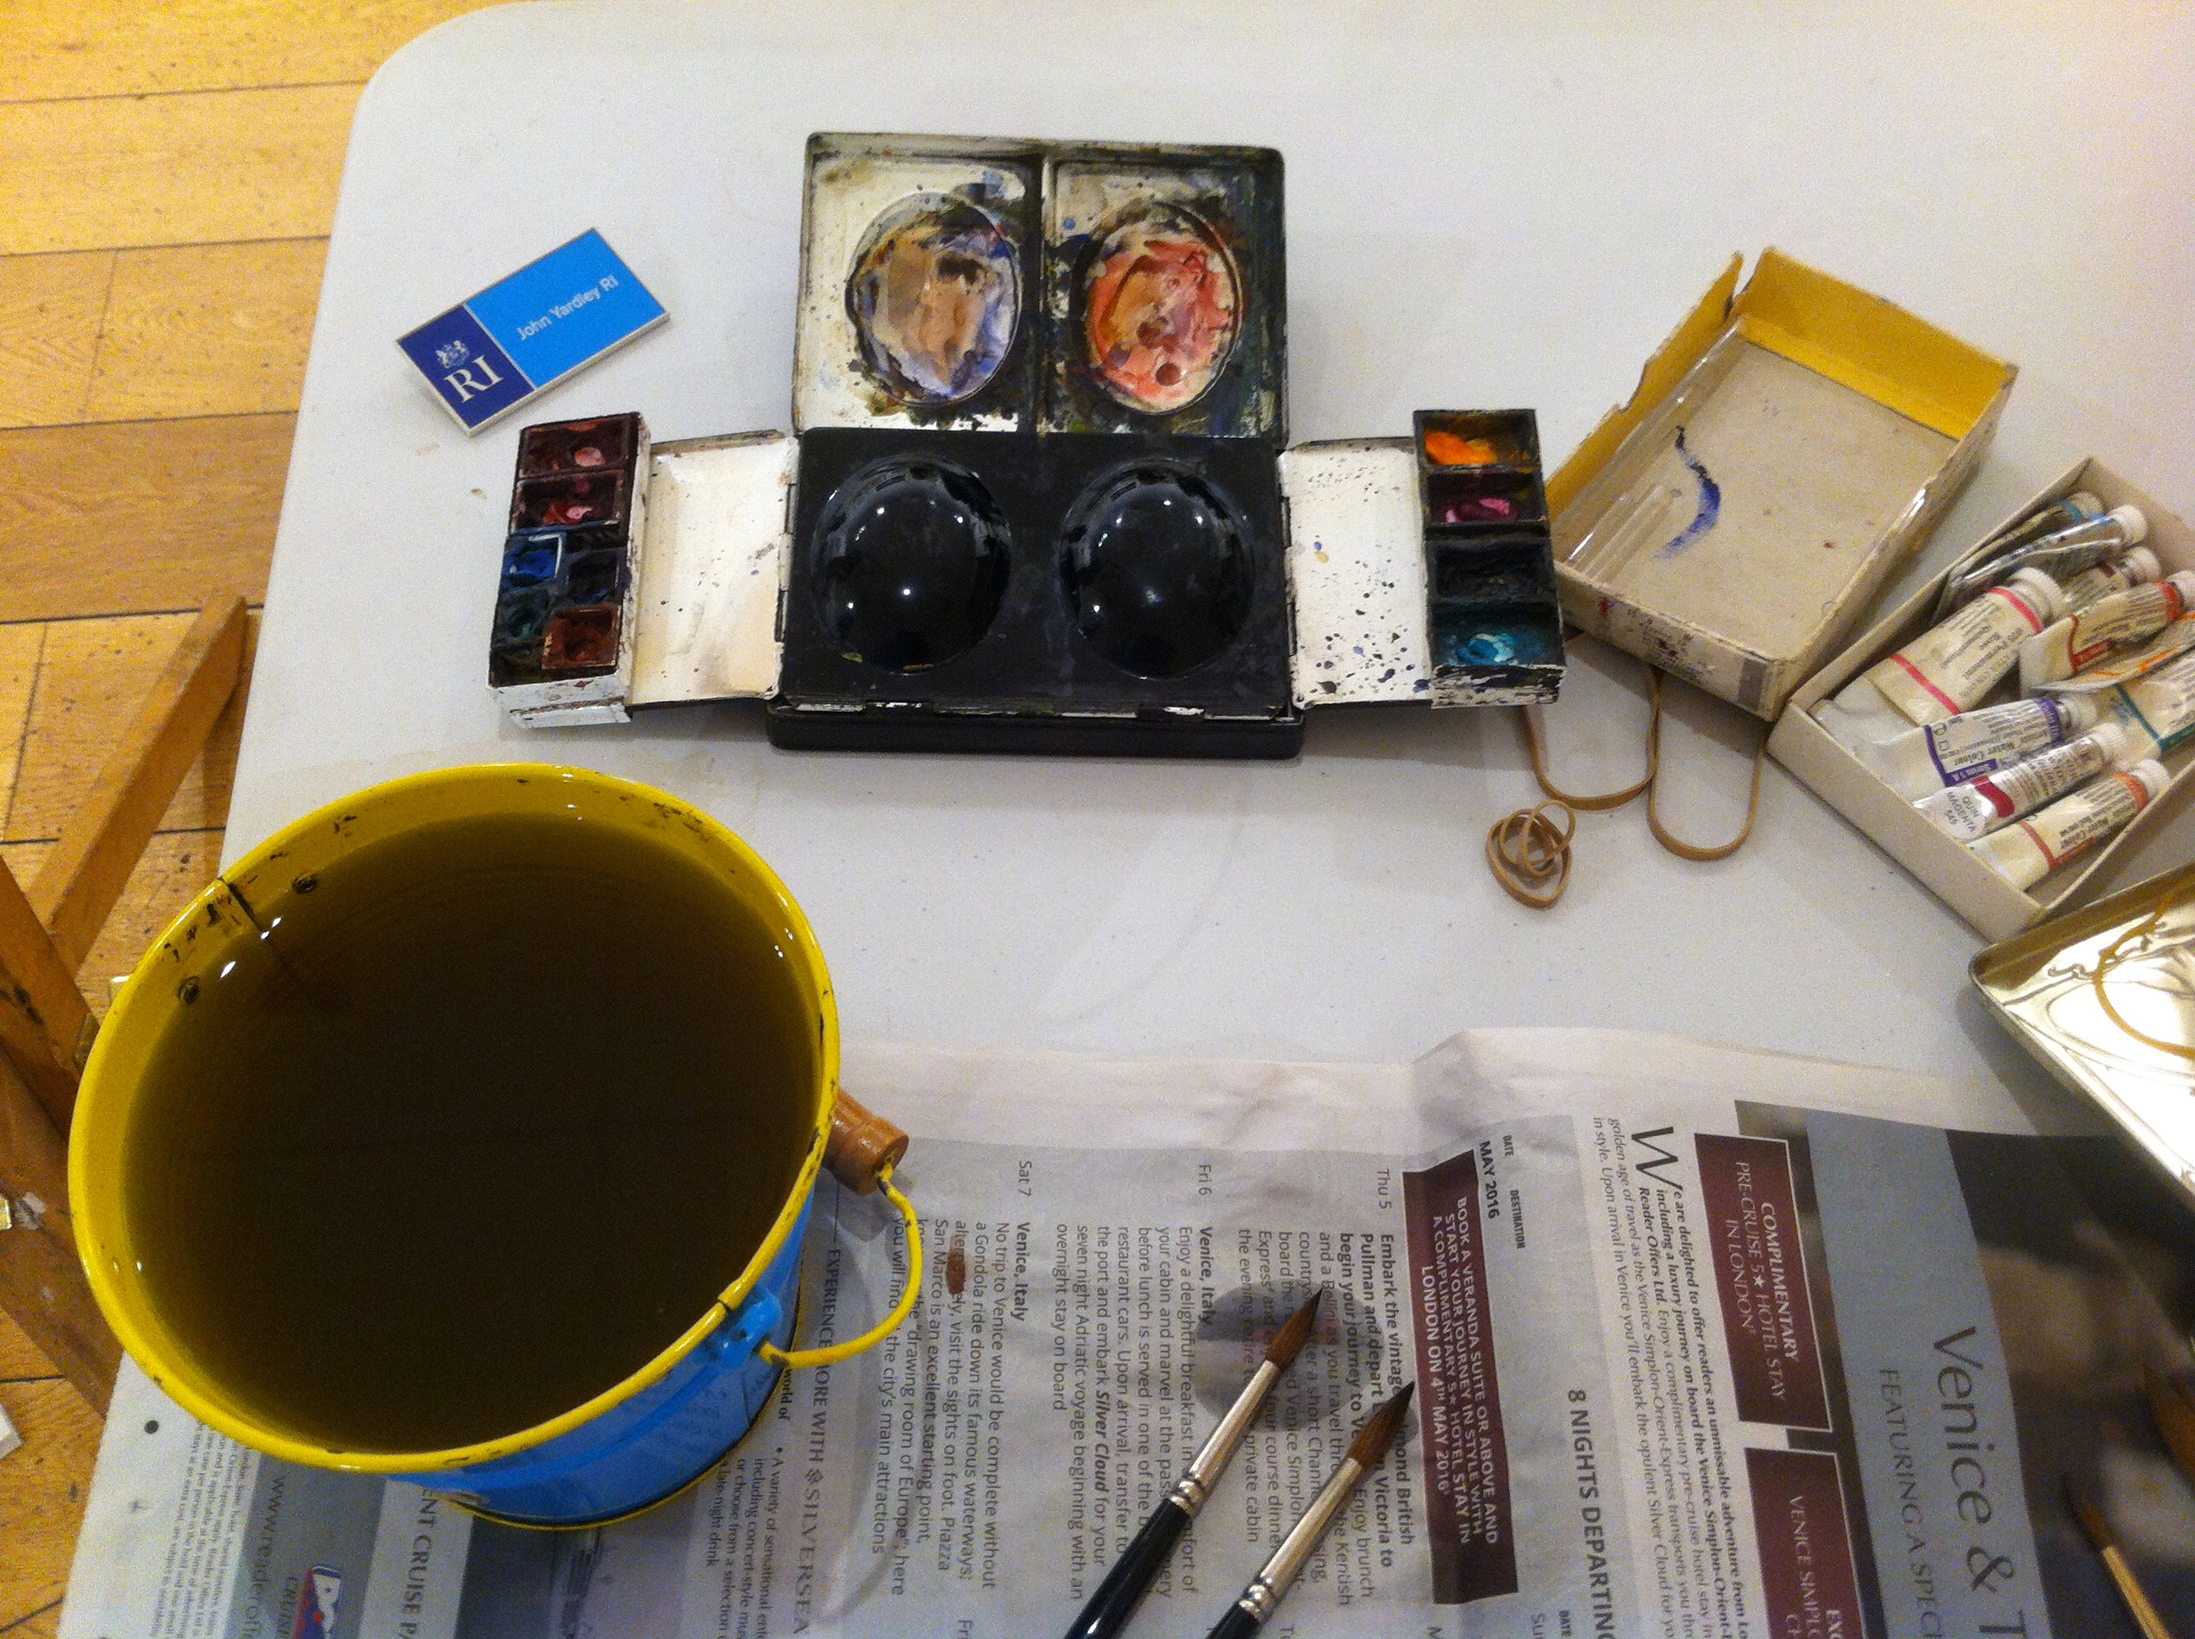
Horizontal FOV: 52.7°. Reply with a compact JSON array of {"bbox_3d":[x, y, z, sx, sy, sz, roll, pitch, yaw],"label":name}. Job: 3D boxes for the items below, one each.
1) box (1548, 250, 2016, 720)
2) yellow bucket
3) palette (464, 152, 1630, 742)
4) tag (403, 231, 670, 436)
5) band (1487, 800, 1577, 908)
[{"bbox_3d":[0.198,-0.100,0.660,0.081,0.030,0.138,32,64,19],"label":"box"},{"bbox_3d":[-0.127,0.088,0.502,0.166,0.121,0.157,-1,58,1],"label":"yellow bucket"},{"bbox_3d":[-0.019,-0.115,0.666,0.302,0.053,0.193,1,58,2],"label":"palette"},{"bbox_3d":[-0.183,-0.159,0.721,0.076,0.004,0.048,-37,64,-20],"label":"tag"},{"bbox_3d":[0.120,0.009,0.612,0.022,0.009,0.027,1,58,2],"label":"band"}]

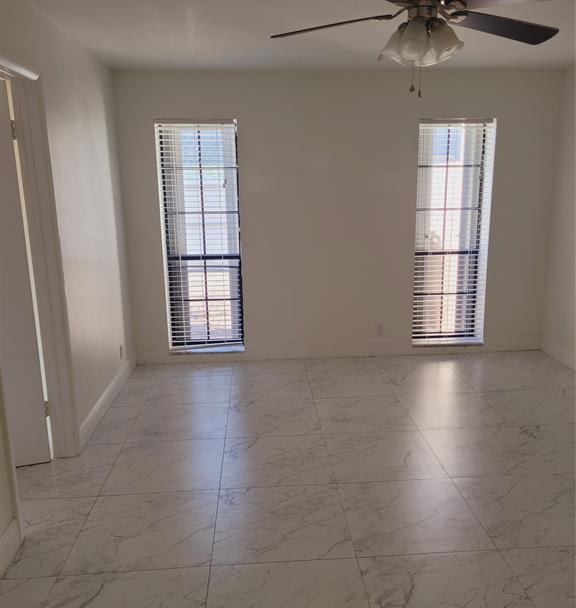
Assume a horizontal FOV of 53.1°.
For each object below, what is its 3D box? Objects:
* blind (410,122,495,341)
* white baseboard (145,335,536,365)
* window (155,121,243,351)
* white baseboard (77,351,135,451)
[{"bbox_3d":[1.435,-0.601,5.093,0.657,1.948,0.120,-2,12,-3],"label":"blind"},{"bbox_3d":[0.495,0.405,5.195,3.674,0.145,0.020,-2,12,-3],"label":"white baseboard"},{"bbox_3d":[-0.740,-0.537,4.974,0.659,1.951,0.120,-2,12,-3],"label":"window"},{"bbox_3d":[-1.297,0.641,4.255,0.020,0.145,1.702,-2,12,-3],"label":"white baseboard"}]

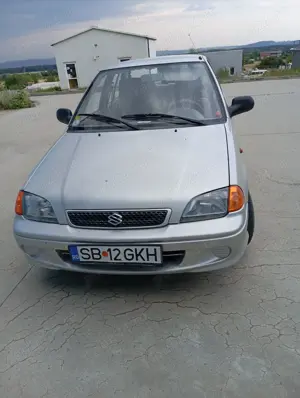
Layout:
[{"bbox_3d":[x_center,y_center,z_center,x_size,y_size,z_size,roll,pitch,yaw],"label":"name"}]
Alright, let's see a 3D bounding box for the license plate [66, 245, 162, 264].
[{"bbox_3d":[-0.192,0.306,1.773,0.520,0.115,0.030,-1,23,10],"label":"license plate"}]

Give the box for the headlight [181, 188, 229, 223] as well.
[{"bbox_3d":[0.301,0.029,1.766,0.285,0.160,0.160,-5,23,1],"label":"headlight"}]

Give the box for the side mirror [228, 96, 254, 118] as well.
[{"bbox_3d":[0.772,-0.775,2.712,0.210,0.170,0.120,-1,23,10],"label":"side mirror"}]

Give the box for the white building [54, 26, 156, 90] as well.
[{"bbox_3d":[-3.285,-12.601,28.895,8.000,4.150,8.000,-3,23,6],"label":"white building"}]

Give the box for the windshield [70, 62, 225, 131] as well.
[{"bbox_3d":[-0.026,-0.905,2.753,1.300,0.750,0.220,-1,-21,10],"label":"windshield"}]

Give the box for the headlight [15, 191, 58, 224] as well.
[{"bbox_3d":[-0.690,0.039,1.965,0.380,0.165,0.190,4,25,21],"label":"headlight"}]

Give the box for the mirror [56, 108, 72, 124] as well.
[{"bbox_3d":[-0.778,-0.747,2.995,0.200,0.170,0.120,-1,23,10],"label":"mirror"}]

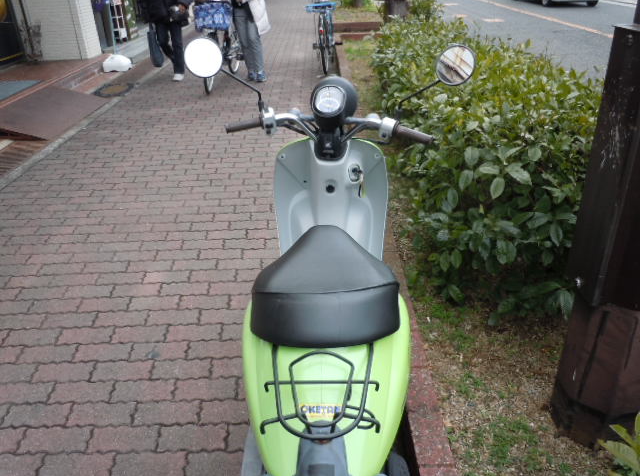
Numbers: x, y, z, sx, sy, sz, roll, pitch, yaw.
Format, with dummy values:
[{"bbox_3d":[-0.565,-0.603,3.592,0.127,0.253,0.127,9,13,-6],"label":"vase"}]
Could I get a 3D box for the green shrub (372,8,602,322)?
[{"bbox_3d":[1.196,-1.298,4.581,1.320,0.680,5.800,1,27,3],"label":"green shrub"}]

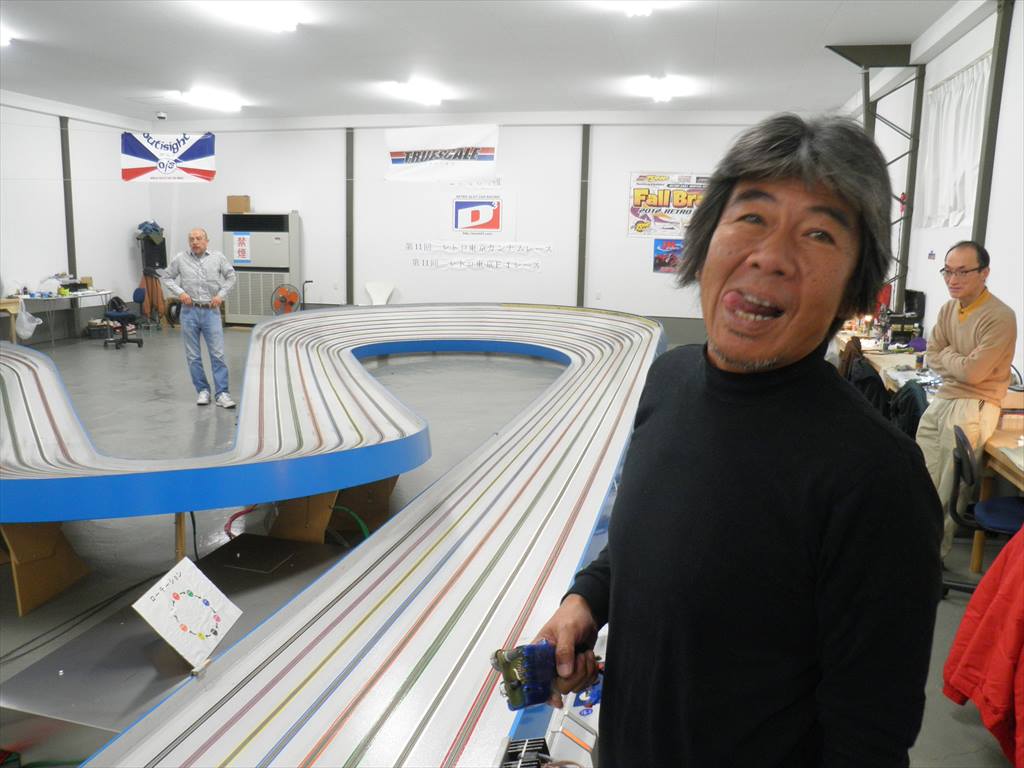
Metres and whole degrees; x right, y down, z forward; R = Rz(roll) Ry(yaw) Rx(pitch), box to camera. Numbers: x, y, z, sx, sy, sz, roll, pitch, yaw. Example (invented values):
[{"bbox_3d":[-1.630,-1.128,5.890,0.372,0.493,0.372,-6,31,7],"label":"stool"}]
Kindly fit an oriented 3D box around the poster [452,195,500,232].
[{"bbox_3d":[-0.567,-2.733,13.339,0.810,0.610,0.020,3,10,12],"label":"poster"}]

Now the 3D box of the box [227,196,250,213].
[{"bbox_3d":[-4.586,-3.030,14.028,0.370,0.300,0.270,3,10,12],"label":"box"}]

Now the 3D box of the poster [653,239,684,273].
[{"bbox_3d":[2.450,-1.975,12.805,0.500,0.500,0.020,3,10,12],"label":"poster"}]

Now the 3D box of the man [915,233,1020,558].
[{"bbox_3d":[2.041,0.201,3.769,0.460,1.680,0.520,-4,11,-29],"label":"man"}]

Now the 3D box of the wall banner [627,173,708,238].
[{"bbox_3d":[2.546,-2.733,12.655,1.480,0.960,0.020,3,10,12],"label":"wall banner"}]

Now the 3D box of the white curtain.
[{"bbox_3d":[3.741,-1.987,7.090,0.100,1.300,1.750,3,10,12],"label":"white curtain"}]

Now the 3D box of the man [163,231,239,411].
[{"bbox_3d":[-3.039,-0.644,8.053,0.700,1.690,0.420,-2,10,-18],"label":"man"}]

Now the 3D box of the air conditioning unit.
[{"bbox_3d":[-4.238,-1.924,14.160,1.210,1.910,0.410,3,10,12],"label":"air conditioning unit"}]

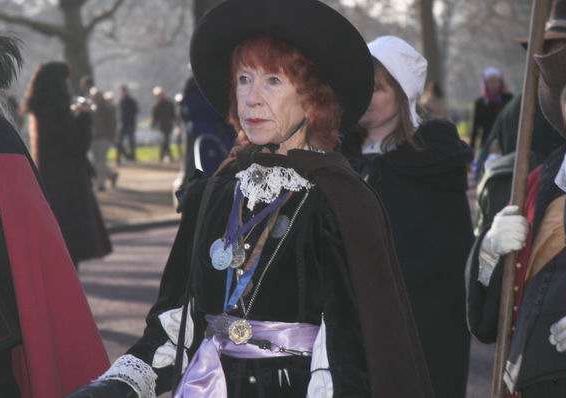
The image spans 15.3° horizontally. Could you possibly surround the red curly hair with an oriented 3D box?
[{"bbox_3d":[0.005,-0.194,3.550,0.190,0.220,0.205,2,4,31],"label":"red curly hair"}]

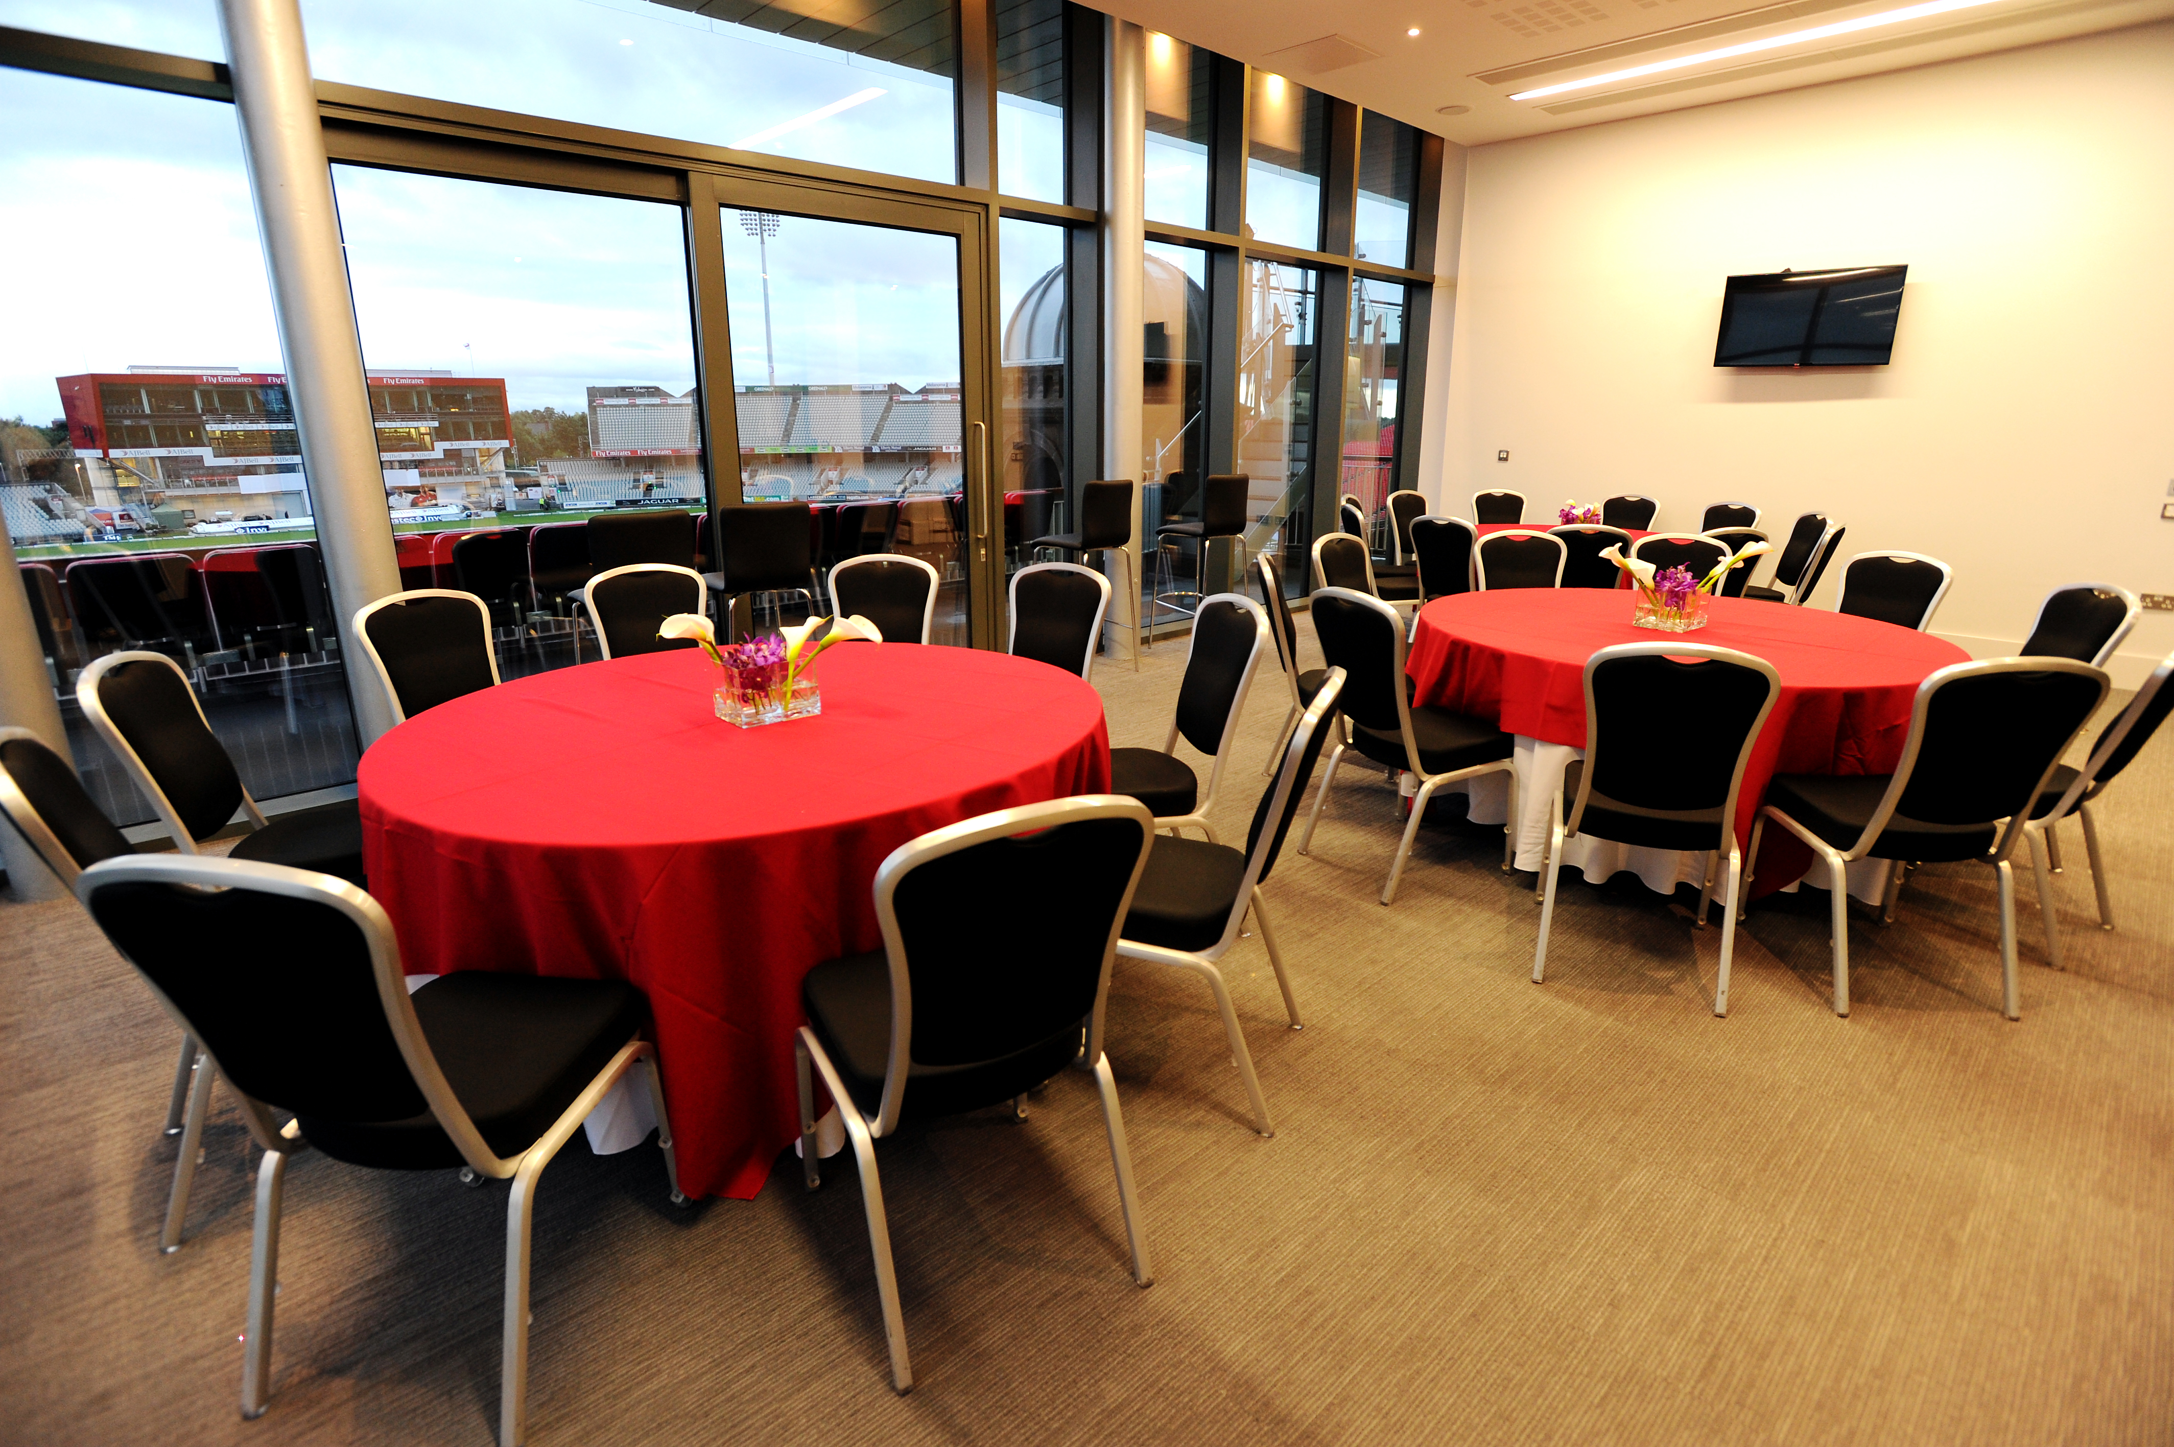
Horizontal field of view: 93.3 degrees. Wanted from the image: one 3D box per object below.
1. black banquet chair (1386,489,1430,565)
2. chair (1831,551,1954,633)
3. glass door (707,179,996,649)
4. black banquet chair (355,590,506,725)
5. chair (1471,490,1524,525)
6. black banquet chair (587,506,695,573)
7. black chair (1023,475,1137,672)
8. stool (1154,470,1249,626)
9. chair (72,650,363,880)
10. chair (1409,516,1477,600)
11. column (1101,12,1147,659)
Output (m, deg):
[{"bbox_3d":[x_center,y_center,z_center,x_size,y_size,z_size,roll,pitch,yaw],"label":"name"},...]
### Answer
[{"bbox_3d":[2.454,-1.176,7.397,0.460,0.930,0.560,-8,18,-24],"label":"black banquet chair"},{"bbox_3d":[3.147,-0.241,4.283,0.560,0.930,0.460,-9,19,-27],"label":"chair"},{"bbox_3d":[-1.125,-1.338,5.225,1.581,2.436,0.080,-15,22,-40],"label":"glass door"},{"bbox_3d":[-1.850,0.078,3.198,0.560,0.940,0.470,10,19,30],"label":"black banquet chair"},{"bbox_3d":[3.098,-1.222,7.602,0.470,0.940,0.560,1,16,2],"label":"chair"},{"bbox_3d":[-1.791,-0.309,4.139,0.420,1.080,0.470,-14,22,-40],"label":"black banquet chair"},{"bbox_3d":[-0.006,-0.846,5.985,0.450,1.100,0.500,-14,22,-40],"label":"black chair"},{"bbox_3d":[0.748,-1.035,6.678,0.490,1.110,0.450,15,22,43],"label":"stool"},{"bbox_3d":[-2.052,0.249,2.668,0.570,0.948,0.464,-4,17,-12],"label":"chair"},{"bbox_3d":[2.238,-0.772,6.092,0.570,0.948,0.464,-12,20,-34],"label":"chair"},{"bbox_3d":[0.212,-2.134,6.094,0.240,3.550,0.240,0,16,0],"label":"column"}]

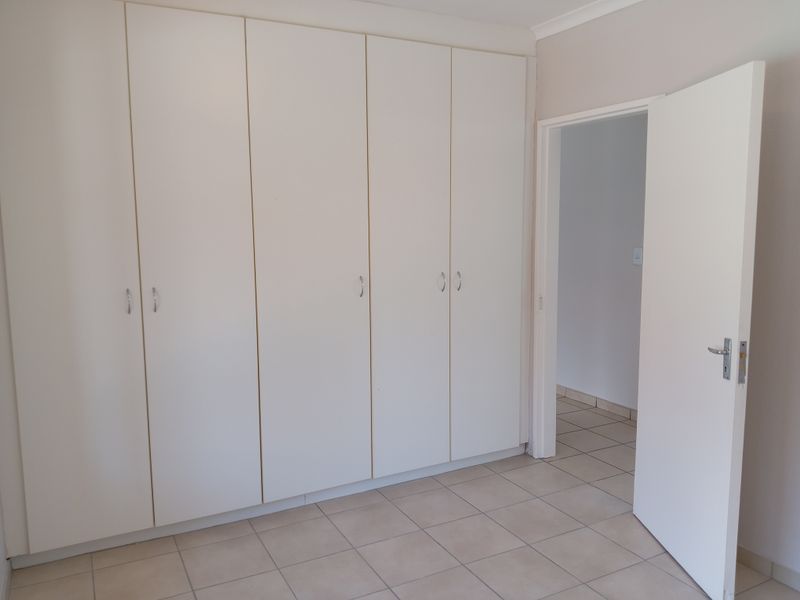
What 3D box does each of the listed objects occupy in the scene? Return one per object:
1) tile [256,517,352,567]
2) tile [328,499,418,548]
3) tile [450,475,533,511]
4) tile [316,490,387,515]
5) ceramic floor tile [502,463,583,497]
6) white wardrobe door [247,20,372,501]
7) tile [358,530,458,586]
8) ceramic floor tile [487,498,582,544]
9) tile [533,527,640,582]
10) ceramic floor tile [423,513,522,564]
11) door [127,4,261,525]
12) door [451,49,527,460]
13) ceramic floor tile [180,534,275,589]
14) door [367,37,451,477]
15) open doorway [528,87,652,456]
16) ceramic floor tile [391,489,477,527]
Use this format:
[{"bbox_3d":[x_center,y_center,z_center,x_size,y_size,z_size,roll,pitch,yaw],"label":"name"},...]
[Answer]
[{"bbox_3d":[-0.452,1.145,2.966,0.355,0.010,0.355,-4,8,-27],"label":"tile"},{"bbox_3d":[-0.132,1.121,3.132,0.355,0.010,0.355,-4,8,-27],"label":"tile"},{"bbox_3d":[0.508,1.073,3.463,0.355,0.010,0.355,-4,8,-27],"label":"tile"},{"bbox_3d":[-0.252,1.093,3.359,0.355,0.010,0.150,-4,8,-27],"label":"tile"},{"bbox_3d":[0.816,1.039,3.593,0.350,0.010,0.350,-4,8,-28],"label":"ceramic floor tile"},{"bbox_3d":[-0.431,-0.154,3.174,0.612,2.356,0.020,-4,8,-27],"label":"white wardrobe door"},{"bbox_3d":[0.035,1.149,2.785,0.350,0.010,0.350,-4,8,-28],"label":"tile"},{"bbox_3d":[0.667,1.101,3.115,0.350,0.010,0.350,-4,8,-28],"label":"ceramic floor tile"},{"bbox_3d":[0.833,1.140,2.801,0.350,0.010,0.350,-4,8,-28],"label":"tile"},{"bbox_3d":[0.351,1.125,2.950,0.350,0.010,0.350,-4,8,-28],"label":"ceramic floor tile"},{"bbox_3d":[-0.932,-0.115,2.914,0.514,2.353,0.020,-4,8,-27],"label":"door"},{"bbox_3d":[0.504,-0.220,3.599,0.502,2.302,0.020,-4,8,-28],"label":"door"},{"bbox_3d":[-0.763,1.157,2.769,0.350,0.010,0.350,-4,8,-28],"label":"ceramic floor tile"},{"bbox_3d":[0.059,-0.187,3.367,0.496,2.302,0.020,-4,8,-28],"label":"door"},{"bbox_3d":[1.098,0.014,3.475,0.144,2.076,0.892,-4,8,-27],"label":"open doorway"},{"bbox_3d":[0.188,1.097,3.297,0.355,0.010,0.355,-4,8,-27],"label":"ceramic floor tile"}]

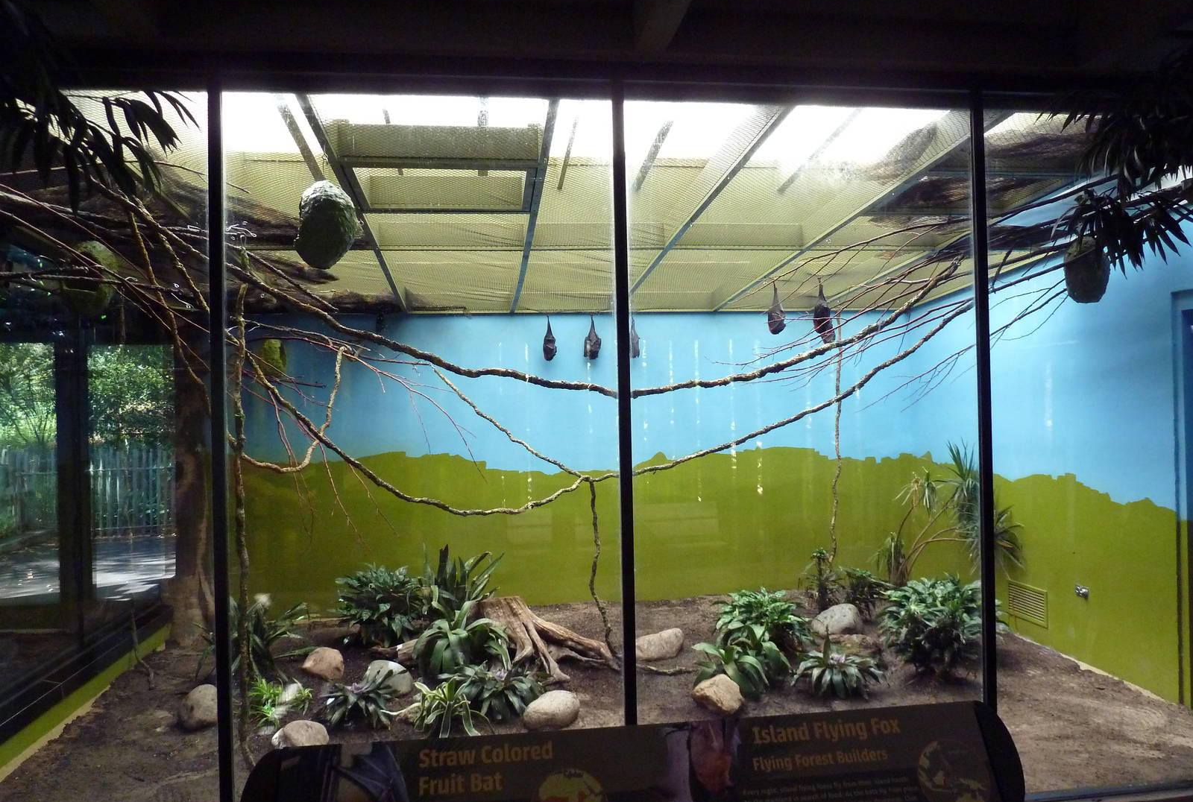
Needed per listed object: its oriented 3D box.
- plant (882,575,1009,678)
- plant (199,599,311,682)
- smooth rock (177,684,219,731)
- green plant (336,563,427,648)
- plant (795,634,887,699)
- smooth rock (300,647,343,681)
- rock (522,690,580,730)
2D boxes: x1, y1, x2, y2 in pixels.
[{"bbox_3d":[1.727,1.131,4.315,0.589,0.451,0.559,-1,1,22],"label":"plant"},{"bbox_3d":[-1.811,1.249,4.570,0.549,0.355,0.494,-2,1,-22],"label":"plant"},{"bbox_3d":[-1.703,1.329,3.742,0.203,0.176,0.172,-1,0,-25],"label":"smooth rock"},{"bbox_3d":[-1.214,1.145,4.852,0.514,0.452,0.488,-1,0,-14],"label":"green plant"},{"bbox_3d":[1.116,1.217,3.949,0.415,0.252,0.415,-1,0,15],"label":"plant"},{"bbox_3d":[-1.383,1.327,4.343,0.206,0.160,0.175,-2,1,-18],"label":"smooth rock"},{"bbox_3d":[-0.195,1.336,3.722,0.250,0.157,0.200,-1,1,-3],"label":"rock"}]

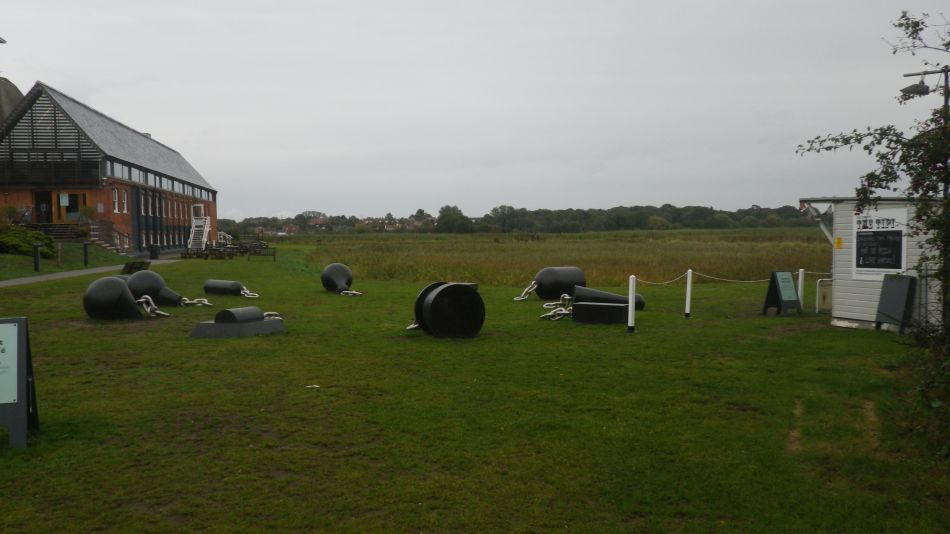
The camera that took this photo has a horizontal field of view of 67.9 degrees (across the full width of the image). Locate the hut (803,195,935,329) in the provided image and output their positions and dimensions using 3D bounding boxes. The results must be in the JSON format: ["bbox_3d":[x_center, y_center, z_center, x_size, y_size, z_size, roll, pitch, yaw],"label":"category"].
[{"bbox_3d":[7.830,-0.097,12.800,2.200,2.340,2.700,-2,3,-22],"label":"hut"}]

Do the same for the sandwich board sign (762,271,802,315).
[{"bbox_3d":[6.344,0.552,14.550,0.530,0.900,0.520,-2,4,-29],"label":"sandwich board sign"}]

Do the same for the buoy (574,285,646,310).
[{"bbox_3d":[2.909,0.664,15.250,1.480,0.520,0.520,0,3,10],"label":"buoy"}]

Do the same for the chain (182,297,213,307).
[{"bbox_3d":[-6.150,0.812,15.600,0.720,0.190,0.260,-2,3,-27],"label":"chain"}]

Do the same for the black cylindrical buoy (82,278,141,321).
[{"bbox_3d":[-6.960,0.604,13.483,1.120,0.840,0.850,2,3,31],"label":"black cylindrical buoy"}]

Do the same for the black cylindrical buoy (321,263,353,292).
[{"bbox_3d":[-3.871,0.300,19.938,0.870,0.870,1.200,-1,3,-20],"label":"black cylindrical buoy"}]

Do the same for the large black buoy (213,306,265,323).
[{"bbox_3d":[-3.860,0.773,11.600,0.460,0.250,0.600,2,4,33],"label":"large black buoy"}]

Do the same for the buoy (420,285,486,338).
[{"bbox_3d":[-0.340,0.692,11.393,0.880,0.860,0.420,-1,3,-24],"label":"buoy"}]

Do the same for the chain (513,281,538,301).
[{"bbox_3d":[1.260,0.591,17.600,0.620,0.460,0.270,0,3,0],"label":"chain"}]

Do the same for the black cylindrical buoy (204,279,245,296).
[{"bbox_3d":[-6.893,0.572,19.319,1.120,0.390,0.390,2,3,28],"label":"black cylindrical buoy"}]

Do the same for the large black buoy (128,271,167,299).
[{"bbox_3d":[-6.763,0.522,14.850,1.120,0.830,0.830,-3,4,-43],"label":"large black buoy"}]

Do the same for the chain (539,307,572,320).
[{"bbox_3d":[1.614,0.925,14.058,0.640,0.200,0.340,0,3,-6],"label":"chain"}]

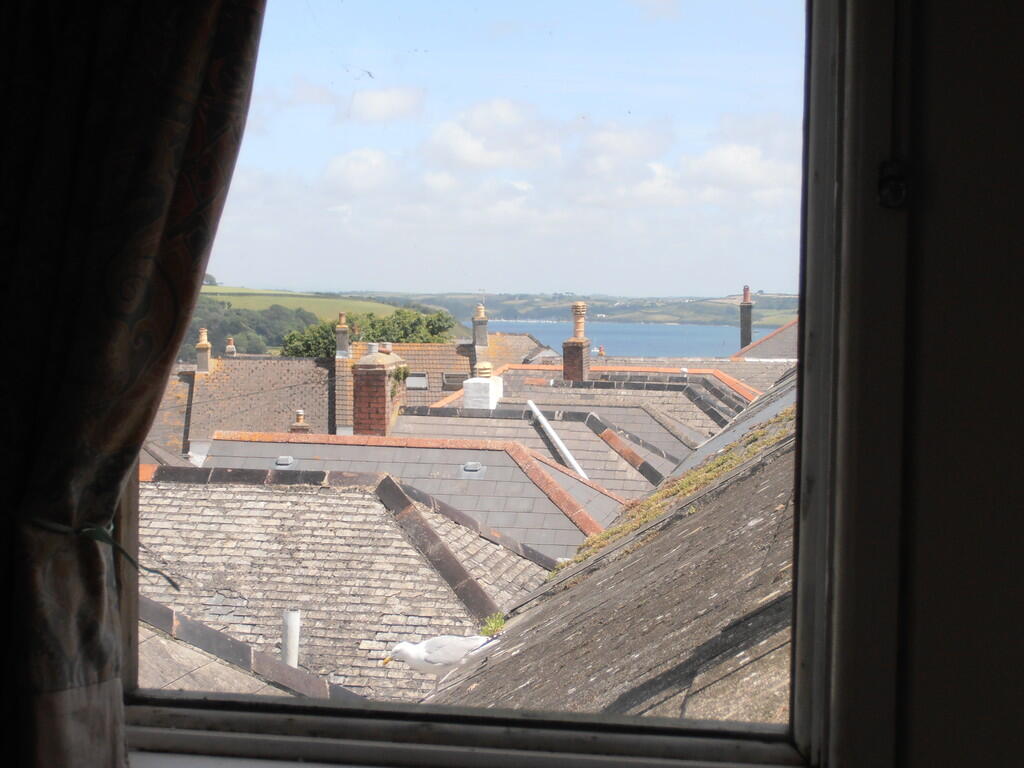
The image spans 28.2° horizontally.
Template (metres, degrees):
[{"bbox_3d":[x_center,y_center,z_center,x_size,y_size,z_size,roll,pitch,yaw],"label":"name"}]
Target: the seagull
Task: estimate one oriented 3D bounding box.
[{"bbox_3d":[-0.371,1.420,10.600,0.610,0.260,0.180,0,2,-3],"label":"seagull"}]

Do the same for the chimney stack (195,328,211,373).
[{"bbox_3d":[-12.868,-1.395,85.000,0.540,1.840,0.660,1,2,8],"label":"chimney stack"}]

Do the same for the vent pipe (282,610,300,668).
[{"bbox_3d":[-1.375,1.602,12.700,0.107,0.410,0.107,3,2,0],"label":"vent pipe"}]

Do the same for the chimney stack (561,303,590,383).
[{"bbox_3d":[1.478,-0.898,46.400,0.500,1.900,0.660,1,2,14],"label":"chimney stack"}]

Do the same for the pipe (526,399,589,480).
[{"bbox_3d":[0.622,0.764,27.825,0.100,0.100,2.161,-36,36,0],"label":"pipe"}]

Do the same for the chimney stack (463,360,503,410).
[{"bbox_3d":[-0.480,0.066,33.800,0.470,0.880,0.700,1,2,14],"label":"chimney stack"}]

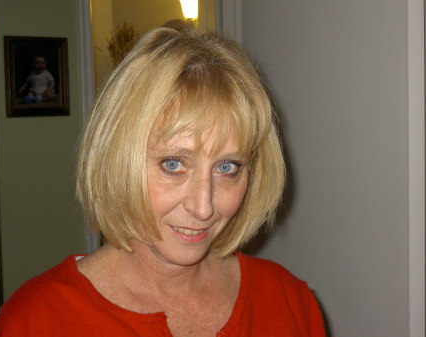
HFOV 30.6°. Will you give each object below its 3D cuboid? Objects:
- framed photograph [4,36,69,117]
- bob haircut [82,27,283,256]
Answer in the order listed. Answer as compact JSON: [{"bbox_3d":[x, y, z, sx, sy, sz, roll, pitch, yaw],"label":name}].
[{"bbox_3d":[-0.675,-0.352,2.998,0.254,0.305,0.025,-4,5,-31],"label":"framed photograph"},{"bbox_3d":[-0.039,-0.035,0.889,0.235,0.250,0.225,4,13,-19],"label":"bob haircut"}]

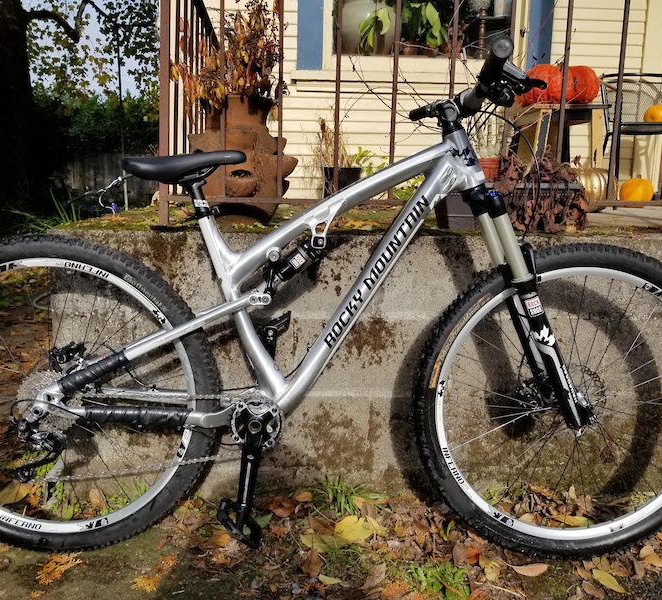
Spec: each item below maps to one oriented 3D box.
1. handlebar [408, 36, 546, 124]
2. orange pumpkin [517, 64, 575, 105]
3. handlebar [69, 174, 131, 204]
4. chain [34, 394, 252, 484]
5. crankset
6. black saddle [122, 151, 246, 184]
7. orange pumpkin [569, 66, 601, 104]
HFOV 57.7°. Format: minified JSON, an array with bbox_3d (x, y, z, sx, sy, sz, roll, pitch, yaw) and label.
[{"bbox_3d":[0.286,-0.427,1.308,0.150,0.110,0.750,1,9,-4],"label":"handlebar"},{"bbox_3d":[1.145,-1.142,3.200,0.295,0.210,0.285,5,11,20],"label":"orange pumpkin"},{"bbox_3d":[-1.829,-0.883,4.800,0.600,0.100,0.130,-24,9,3],"label":"handlebar"},{"bbox_3d":[-0.406,0.304,1.328,0.534,0.217,0.030,1,8,-1],"label":"chain"},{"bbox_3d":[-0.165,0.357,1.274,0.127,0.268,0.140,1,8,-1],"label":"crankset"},{"bbox_3d":[-0.318,-0.285,1.297,0.270,0.072,0.142,-1,8,-1],"label":"black saddle"},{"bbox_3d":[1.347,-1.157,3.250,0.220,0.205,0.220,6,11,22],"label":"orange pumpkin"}]

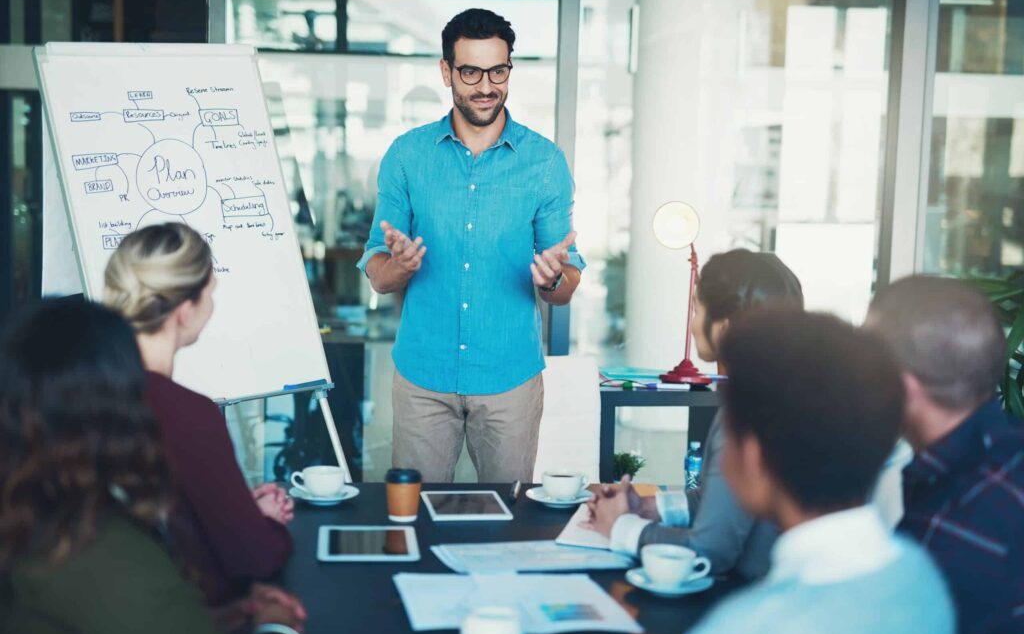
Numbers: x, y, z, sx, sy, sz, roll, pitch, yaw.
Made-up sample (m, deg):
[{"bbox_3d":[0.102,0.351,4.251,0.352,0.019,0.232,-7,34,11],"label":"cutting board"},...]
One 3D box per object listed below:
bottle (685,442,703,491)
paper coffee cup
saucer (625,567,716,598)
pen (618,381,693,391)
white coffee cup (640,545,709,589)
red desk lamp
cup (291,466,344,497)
[{"bbox_3d":[0.578,0.482,4.500,0.057,0.180,0.057,1,7,0],"label":"bottle"},{"bbox_3d":[-0.225,0.367,2.927,0.074,0.102,0.074,1,7,0],"label":"paper coffee cup"},{"bbox_3d":[0.280,0.469,2.513,0.152,0.021,0.152,1,7,0],"label":"saucer"},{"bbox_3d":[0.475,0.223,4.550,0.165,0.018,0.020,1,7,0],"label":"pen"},{"bbox_3d":[0.291,0.443,2.509,0.120,0.059,0.093,2,7,6],"label":"white coffee cup"},{"bbox_3d":[0.561,-0.077,4.680,0.190,0.585,0.210,2,7,7],"label":"red desk lamp"},{"bbox_3d":[-0.418,0.359,3.072,0.116,0.058,0.090,0,7,-11],"label":"cup"}]

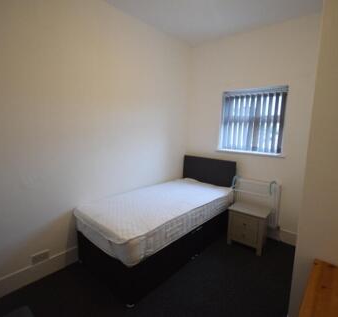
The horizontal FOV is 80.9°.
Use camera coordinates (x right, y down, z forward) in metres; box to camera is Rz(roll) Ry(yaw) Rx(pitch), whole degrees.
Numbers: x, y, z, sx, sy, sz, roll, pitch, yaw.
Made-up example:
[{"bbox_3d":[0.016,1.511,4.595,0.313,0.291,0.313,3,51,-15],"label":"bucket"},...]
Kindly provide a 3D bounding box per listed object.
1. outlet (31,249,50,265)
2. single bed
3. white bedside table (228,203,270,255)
[{"bbox_3d":[-1.226,0.954,1.902,0.015,0.084,0.148,9,11,42],"label":"outlet"},{"bbox_3d":[0.002,0.594,2.539,0.899,1.002,1.947,9,11,42],"label":"single bed"},{"bbox_3d":[1.012,0.875,2.509,0.434,0.485,0.301,8,11,38],"label":"white bedside table"}]

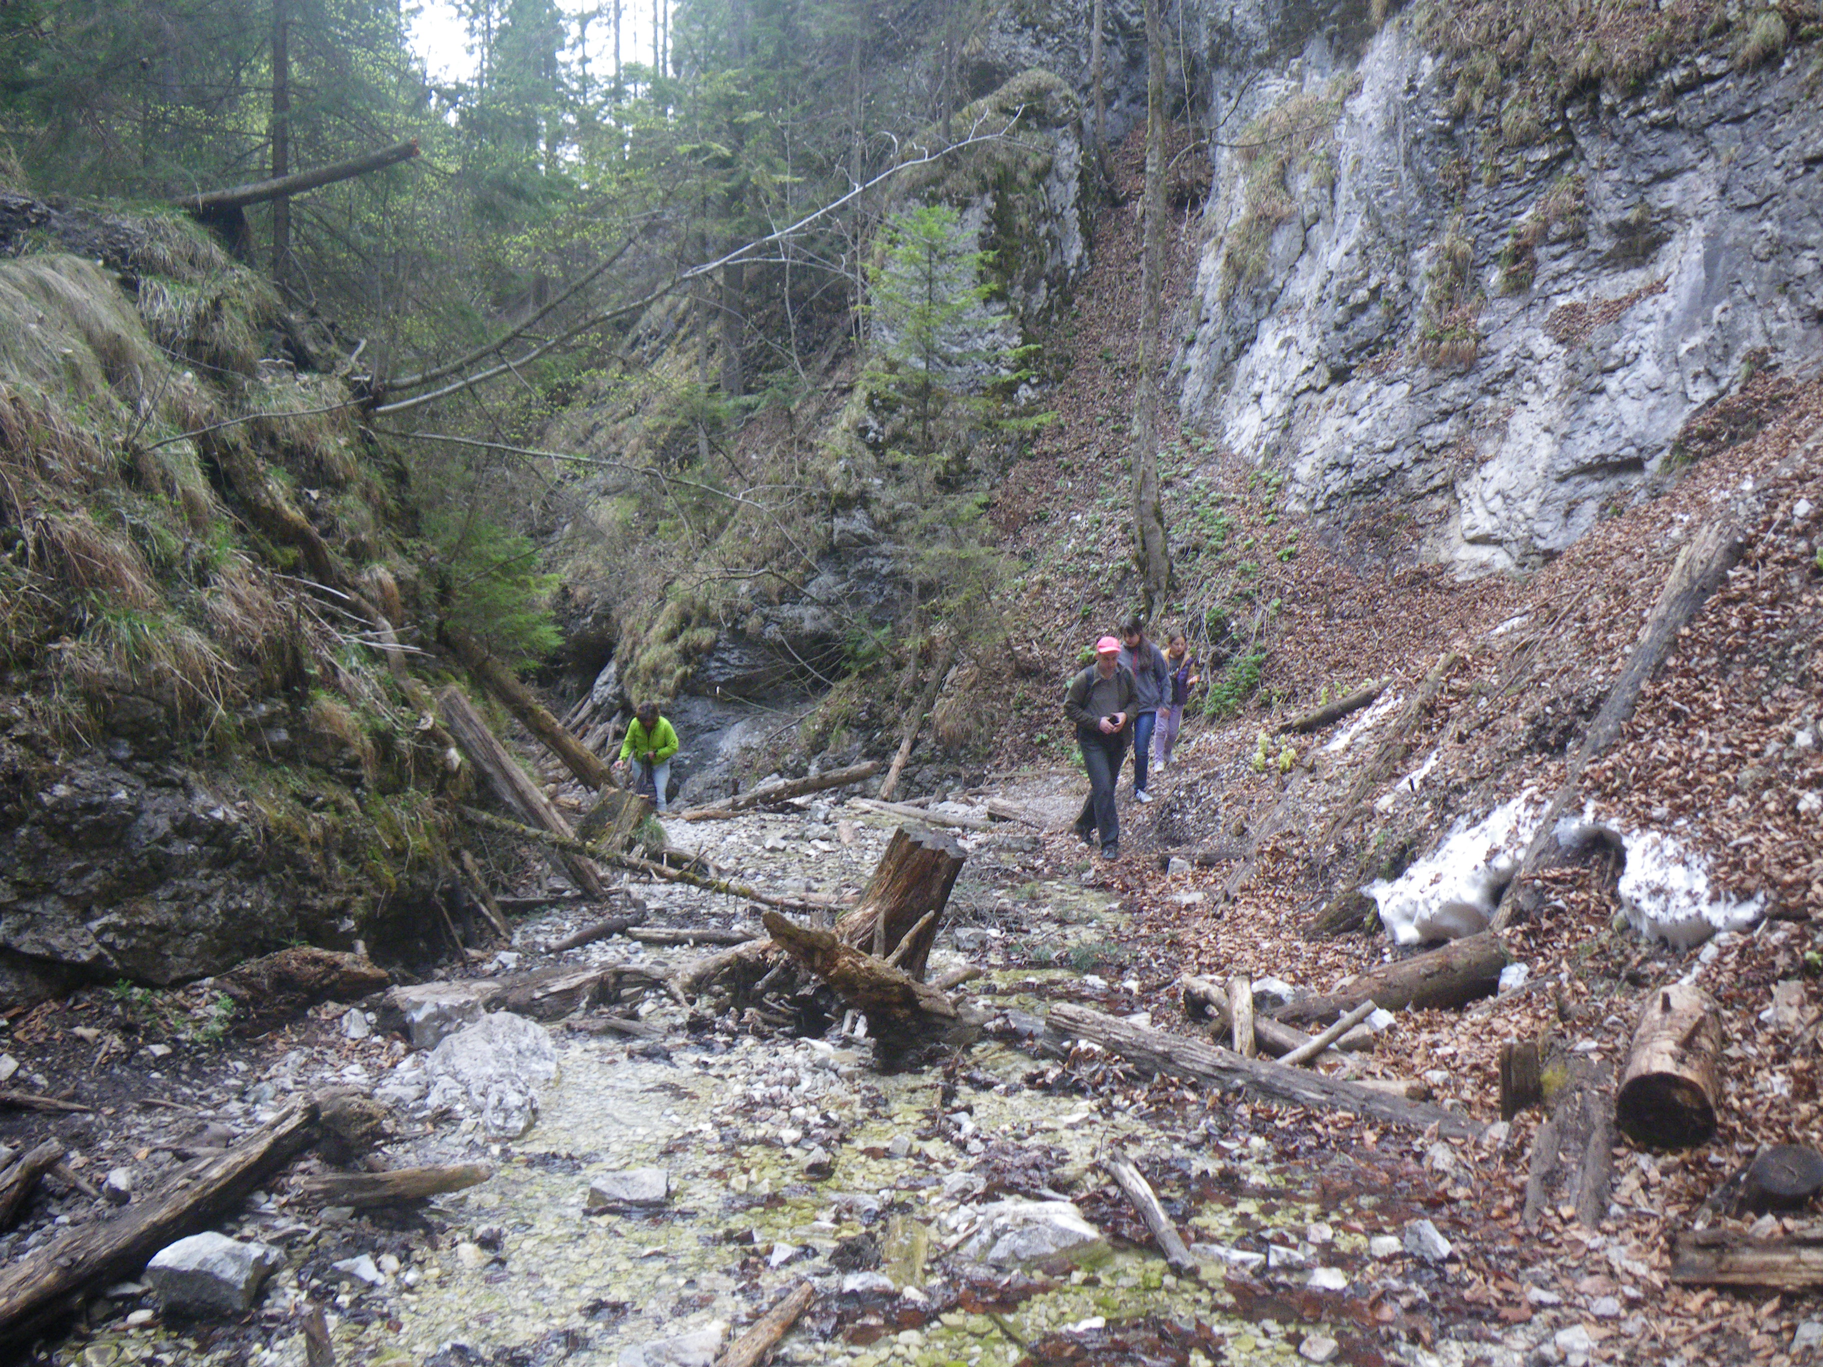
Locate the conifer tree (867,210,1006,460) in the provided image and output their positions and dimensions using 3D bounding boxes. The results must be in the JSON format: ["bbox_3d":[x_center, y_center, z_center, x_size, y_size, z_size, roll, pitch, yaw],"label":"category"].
[{"bbox_3d":[0.330,-4.567,19.500,1.900,3.600,1.900,1,-1,0],"label":"conifer tree"}]

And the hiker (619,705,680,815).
[{"bbox_3d":[-3.118,0.921,17.500,0.660,1.470,0.480,1,-1,-7],"label":"hiker"}]

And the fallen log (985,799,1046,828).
[{"bbox_3d":[1.008,1.273,14.400,0.250,0.220,0.700,2,3,-41],"label":"fallen log"}]

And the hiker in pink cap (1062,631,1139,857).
[{"bbox_3d":[1.459,0.495,11.400,0.570,1.730,0.500,1,-1,0],"label":"hiker in pink cap"}]

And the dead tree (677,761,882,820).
[{"bbox_3d":[-1.522,1.269,17.300,2.400,0.220,0.240,-11,0,-5],"label":"dead tree"}]

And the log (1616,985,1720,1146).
[{"bbox_3d":[2.390,1.165,4.611,0.290,0.290,0.740,0,12,31],"label":"log"}]

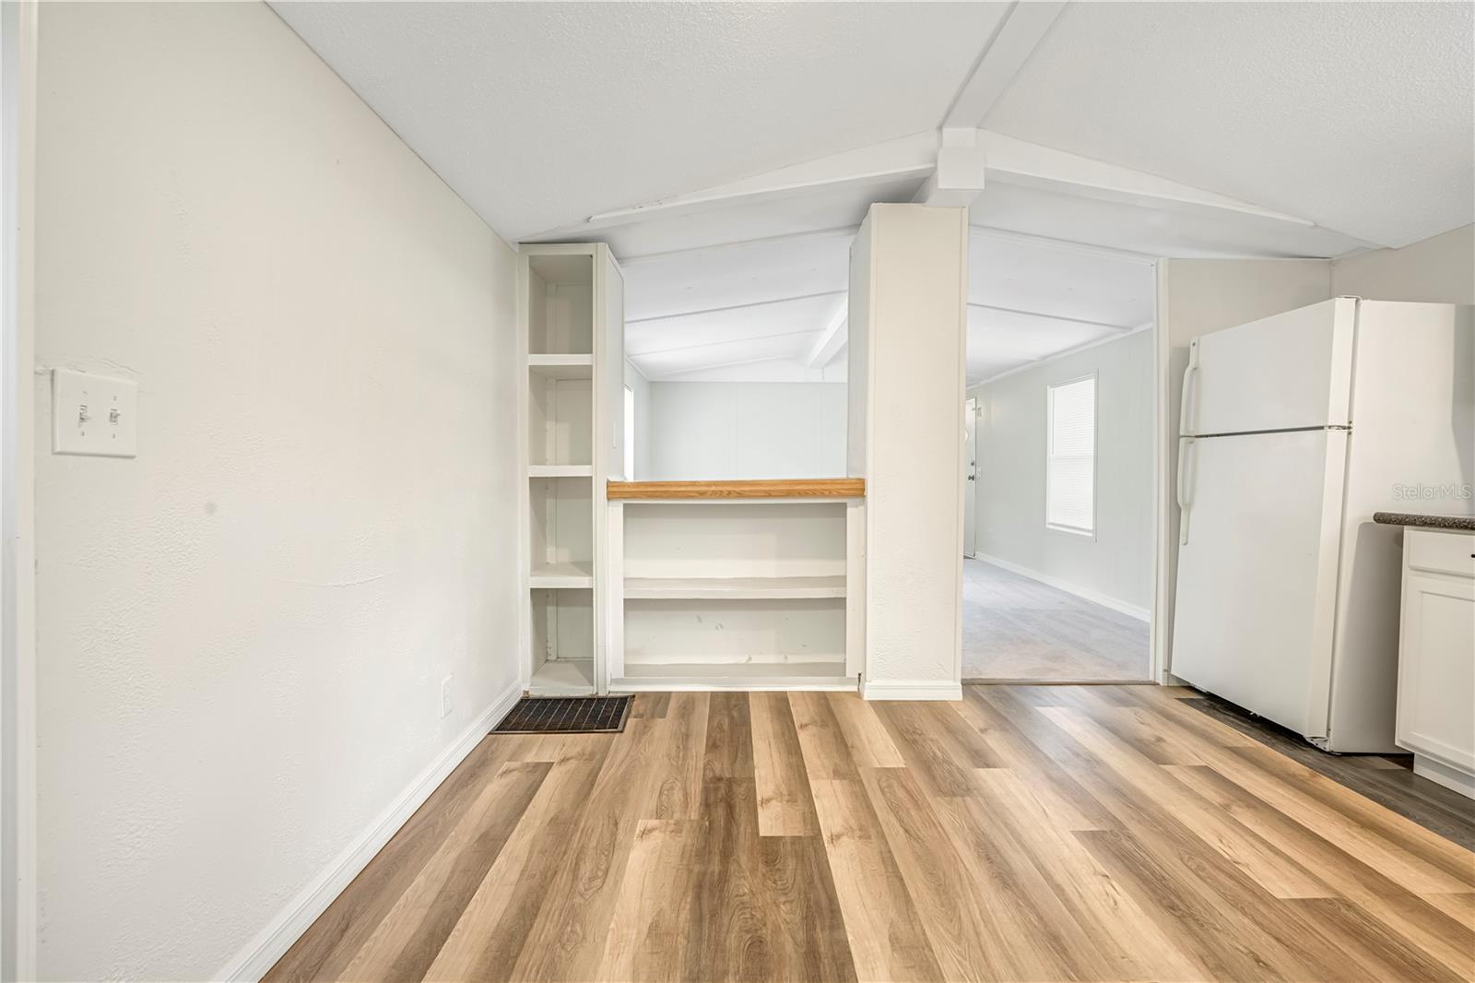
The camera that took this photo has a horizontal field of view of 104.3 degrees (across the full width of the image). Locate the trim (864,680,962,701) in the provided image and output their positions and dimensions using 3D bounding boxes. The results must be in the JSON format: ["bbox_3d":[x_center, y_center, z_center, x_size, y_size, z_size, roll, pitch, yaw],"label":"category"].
[{"bbox_3d":[0.800,0.906,2.622,0.453,0.089,0.018,0,2,-1],"label":"trim"}]

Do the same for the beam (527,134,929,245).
[{"bbox_3d":[-0.022,-1.286,2.502,1.815,0.154,0.090,-12,2,0],"label":"beam"}]

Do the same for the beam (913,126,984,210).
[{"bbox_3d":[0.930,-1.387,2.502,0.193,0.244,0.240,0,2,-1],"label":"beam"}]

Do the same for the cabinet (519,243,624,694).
[{"bbox_3d":[-0.806,-0.093,2.842,0.427,2.067,0.432,0,2,-1],"label":"cabinet"}]

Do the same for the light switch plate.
[{"bbox_3d":[-0.995,-0.117,0.895,0.008,0.122,0.118,0,2,-1],"label":"light switch plate"}]

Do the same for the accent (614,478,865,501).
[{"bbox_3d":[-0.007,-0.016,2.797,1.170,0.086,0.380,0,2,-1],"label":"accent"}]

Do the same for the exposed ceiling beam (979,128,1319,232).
[{"bbox_3d":[1.765,-1.318,2.519,1.539,0.153,0.090,12,2,-1],"label":"exposed ceiling beam"}]

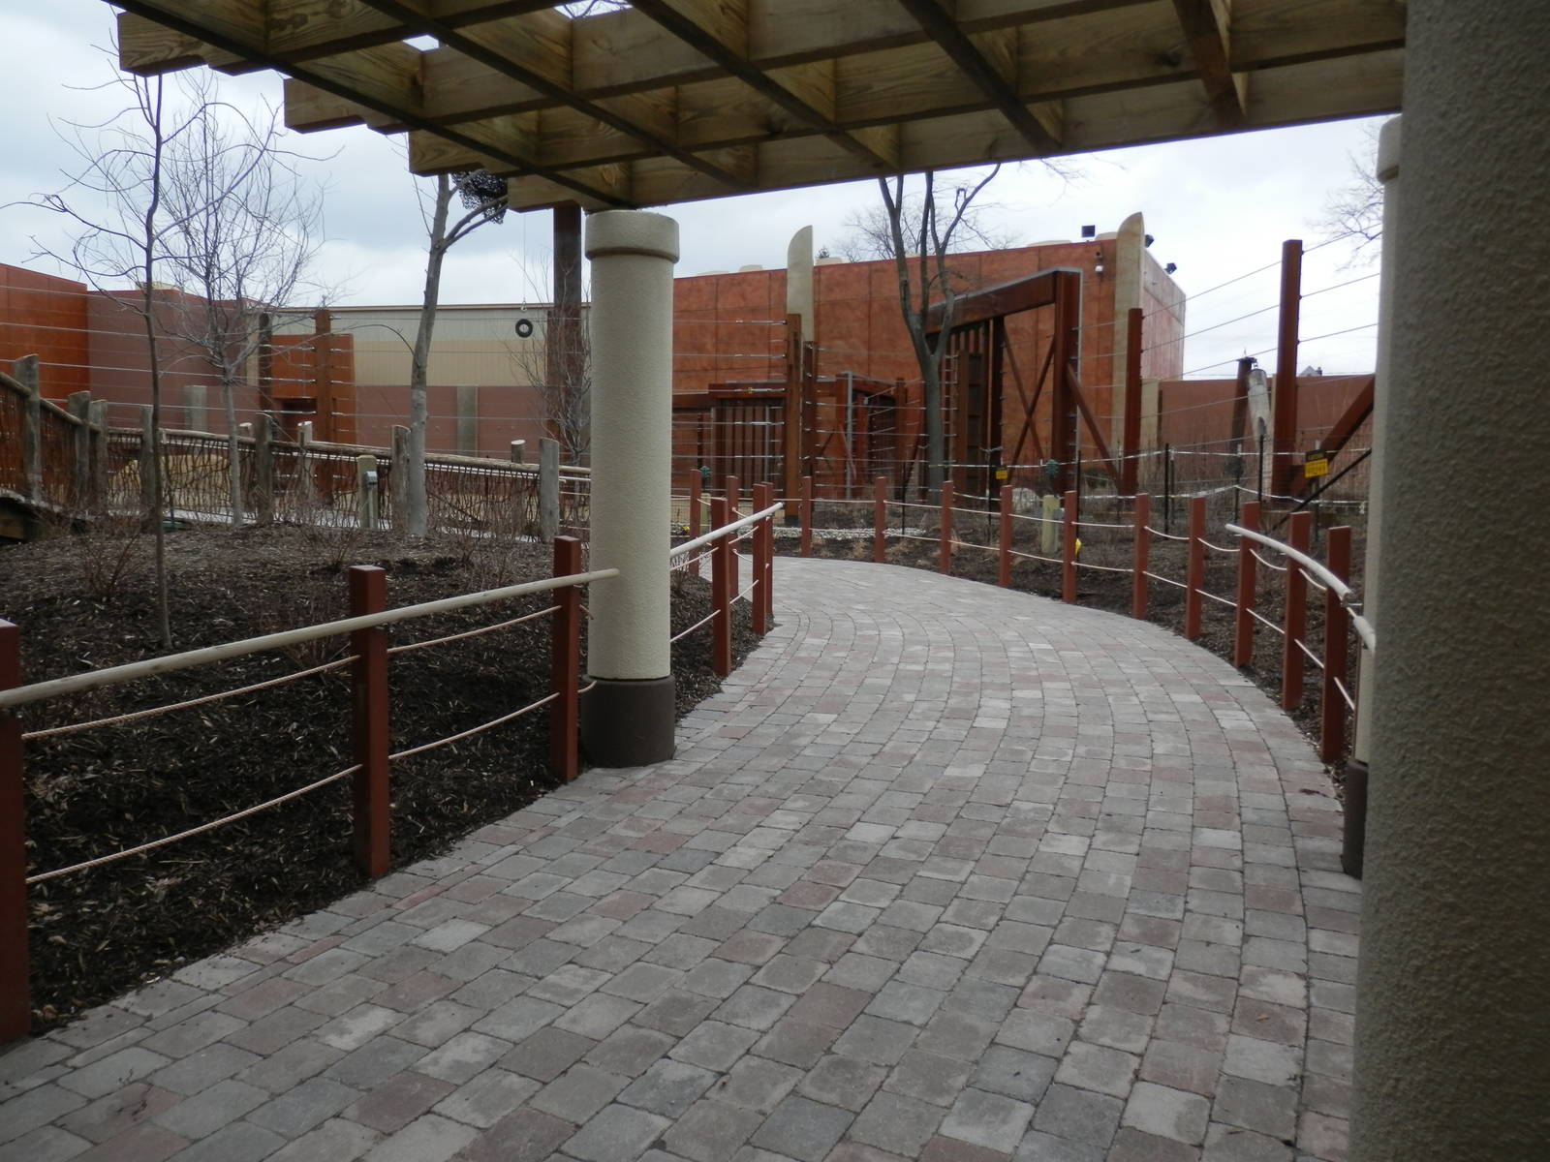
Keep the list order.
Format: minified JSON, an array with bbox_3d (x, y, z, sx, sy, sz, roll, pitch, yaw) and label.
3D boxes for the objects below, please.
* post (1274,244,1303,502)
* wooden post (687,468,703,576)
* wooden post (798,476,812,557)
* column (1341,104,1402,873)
[{"bbox_3d":[6.284,-2.601,13.700,0.200,3.150,0.200,0,4,-5],"label":"post"},{"bbox_3d":[-0.829,-0.607,11.740,0.090,1.110,0.090,-1,4,-25],"label":"wooden post"},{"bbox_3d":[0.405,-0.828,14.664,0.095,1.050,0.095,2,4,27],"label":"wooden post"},{"bbox_3d":[2.221,-0.251,3.789,0.425,2.550,0.425,1,4,0],"label":"column"}]

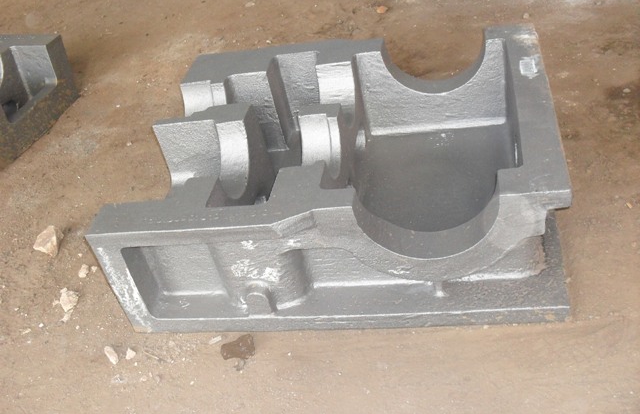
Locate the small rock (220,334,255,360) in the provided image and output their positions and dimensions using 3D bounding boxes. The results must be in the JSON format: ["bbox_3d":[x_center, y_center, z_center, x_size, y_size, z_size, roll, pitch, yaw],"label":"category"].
[{"bbox_3d":[-0.183,0.309,1.557,0.072,0.030,0.046,-14,38,0],"label":"small rock"}]

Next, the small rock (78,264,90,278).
[{"bbox_3d":[-0.630,0.170,1.880,0.026,0.021,0.030,-14,38,0],"label":"small rock"}]

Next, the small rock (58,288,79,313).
[{"bbox_3d":[-0.640,0.238,1.788,0.044,0.034,0.050,-14,38,0],"label":"small rock"}]

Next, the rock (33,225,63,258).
[{"bbox_3d":[-0.765,0.097,1.981,0.075,0.058,0.064,-14,38,0],"label":"rock"}]

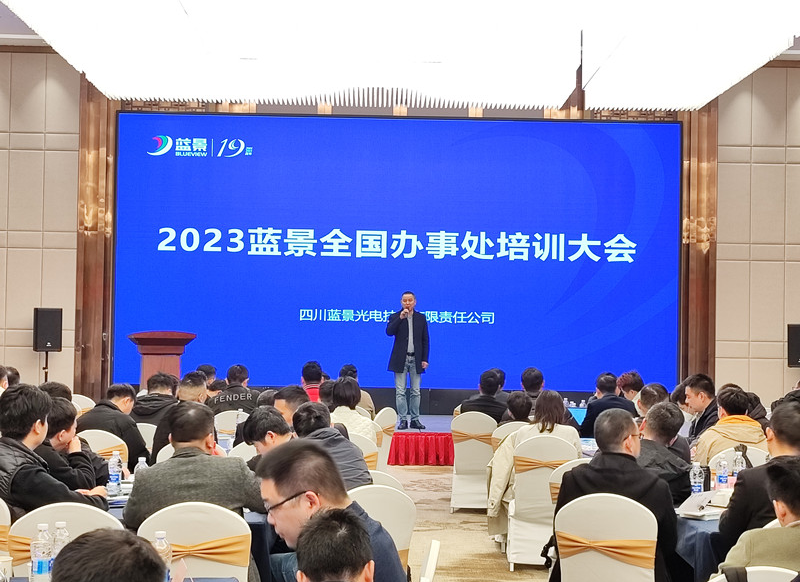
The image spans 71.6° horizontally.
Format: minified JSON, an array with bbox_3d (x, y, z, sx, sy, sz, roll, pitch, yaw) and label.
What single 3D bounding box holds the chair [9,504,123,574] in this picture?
[{"bbox_3d":[-1.230,1.285,2.380,0.460,0.920,0.550,0,-2,14],"label":"chair"}]

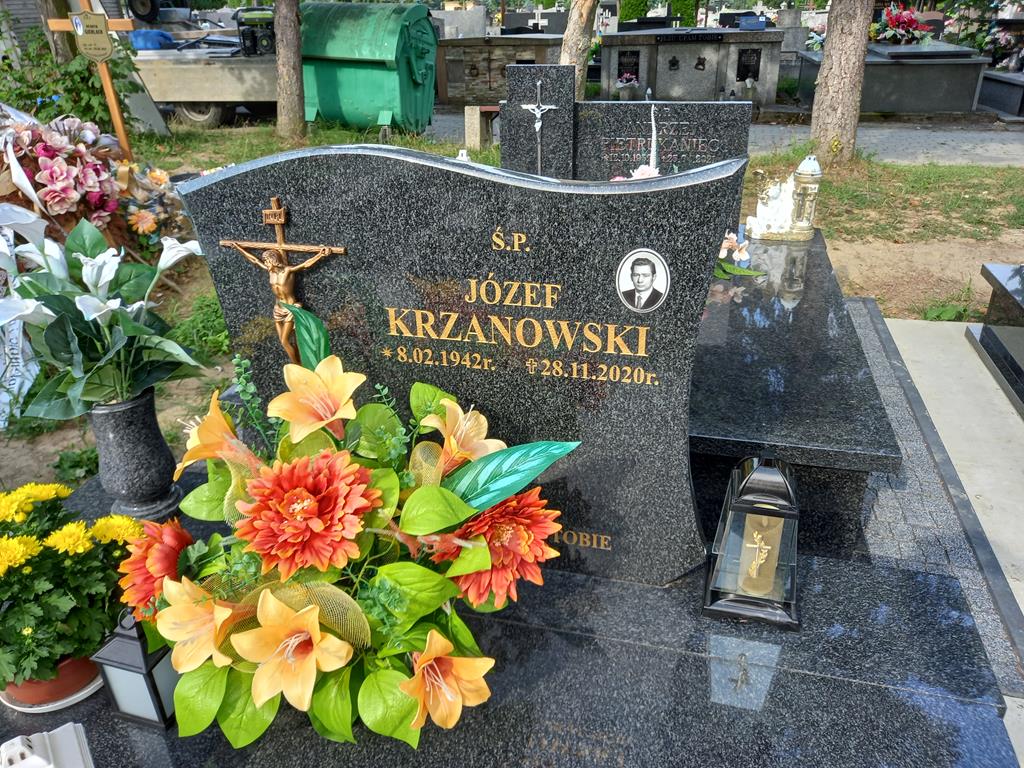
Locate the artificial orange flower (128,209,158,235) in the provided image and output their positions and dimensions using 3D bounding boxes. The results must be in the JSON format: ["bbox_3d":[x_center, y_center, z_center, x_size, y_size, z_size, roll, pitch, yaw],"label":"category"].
[{"bbox_3d":[-1.619,-0.714,3.250,0.130,0.115,0.080,-14,30,-23],"label":"artificial orange flower"}]

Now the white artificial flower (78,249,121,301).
[{"bbox_3d":[-0.881,-0.234,1.580,0.090,0.110,0.085,-16,31,-26],"label":"white artificial flower"}]

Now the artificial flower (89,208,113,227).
[{"bbox_3d":[-1.658,-0.671,2.980,0.095,0.075,0.070,-25,36,-38],"label":"artificial flower"}]

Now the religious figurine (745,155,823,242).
[{"bbox_3d":[1.208,-0.834,3.284,0.300,0.365,0.160,5,29,13],"label":"religious figurine"}]

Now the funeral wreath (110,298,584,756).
[{"bbox_3d":[-0.239,0.248,1.155,0.600,0.540,0.400,5,29,13],"label":"funeral wreath"}]

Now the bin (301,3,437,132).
[{"bbox_3d":[-1.665,-3.650,8.670,1.270,1.420,1.080,8,29,18],"label":"bin"}]

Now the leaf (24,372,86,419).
[{"bbox_3d":[-1.025,0.026,1.660,0.140,0.090,0.100,-19,32,-30],"label":"leaf"}]

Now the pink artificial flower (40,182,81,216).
[{"bbox_3d":[-1.618,-0.661,2.650,0.140,0.120,0.100,-18,32,-27],"label":"pink artificial flower"}]

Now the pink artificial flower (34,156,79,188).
[{"bbox_3d":[-1.879,-0.872,3.050,0.170,0.130,0.110,-23,34,-35],"label":"pink artificial flower"}]

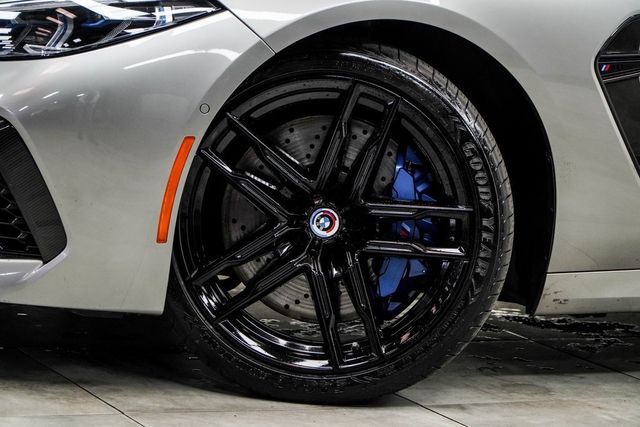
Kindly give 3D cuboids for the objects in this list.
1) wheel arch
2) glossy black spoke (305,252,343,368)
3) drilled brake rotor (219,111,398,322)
[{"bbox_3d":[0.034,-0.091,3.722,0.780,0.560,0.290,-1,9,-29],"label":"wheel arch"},{"bbox_3d":[0.009,0.173,3.630,0.032,0.205,0.045,-10,3,3],"label":"glossy black spoke"},{"bbox_3d":[0.011,0.011,3.735,0.380,0.380,0.042,4,4,2],"label":"drilled brake rotor"}]

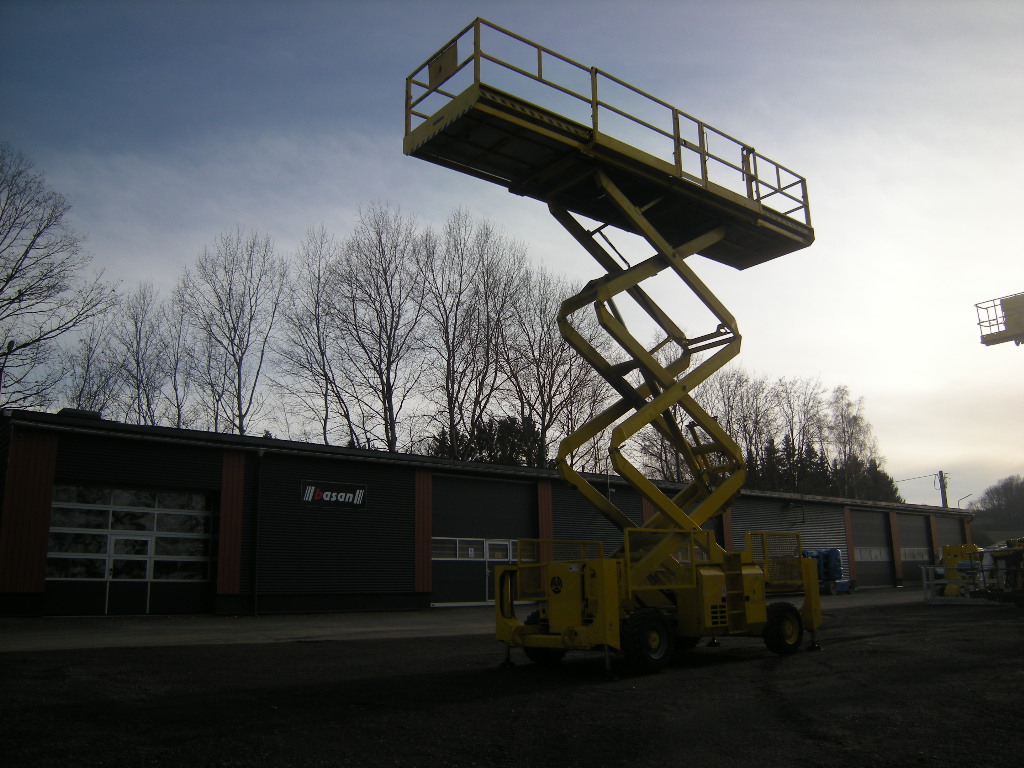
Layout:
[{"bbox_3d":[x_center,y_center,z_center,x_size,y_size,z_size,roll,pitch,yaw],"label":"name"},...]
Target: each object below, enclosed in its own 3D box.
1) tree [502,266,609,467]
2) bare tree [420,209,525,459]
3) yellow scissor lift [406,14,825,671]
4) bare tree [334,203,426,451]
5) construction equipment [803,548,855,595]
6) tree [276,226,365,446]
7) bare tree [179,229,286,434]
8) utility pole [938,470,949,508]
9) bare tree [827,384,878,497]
[{"bbox_3d":[2.618,2.207,47.579,6.126,18.708,6.126,-2,-13,3],"label":"tree"},{"bbox_3d":[-2.094,0.453,44.944,5.801,21.220,5.801,-1,-13,-3],"label":"bare tree"},{"bbox_3d":[2.107,-0.076,12.954,7.818,8.347,2.200,9,-16,-39],"label":"yellow scissor lift"},{"bbox_3d":[-6.687,0.352,41.926,4.937,20.333,4.937,1,-13,-9],"label":"bare tree"},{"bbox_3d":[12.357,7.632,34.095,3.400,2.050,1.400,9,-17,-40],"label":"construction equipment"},{"bbox_3d":[-9.493,1.046,40.685,4.574,18.581,4.574,1,-13,-13],"label":"tree"},{"bbox_3d":[-12.843,1.111,37.550,5.339,17.257,5.339,3,-13,-19],"label":"bare tree"},{"bbox_3d":[29.515,9.473,56.036,0.330,7.253,0.330,-8,-14,26],"label":"utility pole"},{"bbox_3d":[29.546,8.029,70.987,5.076,16.189,5.076,-7,-14,22],"label":"bare tree"}]

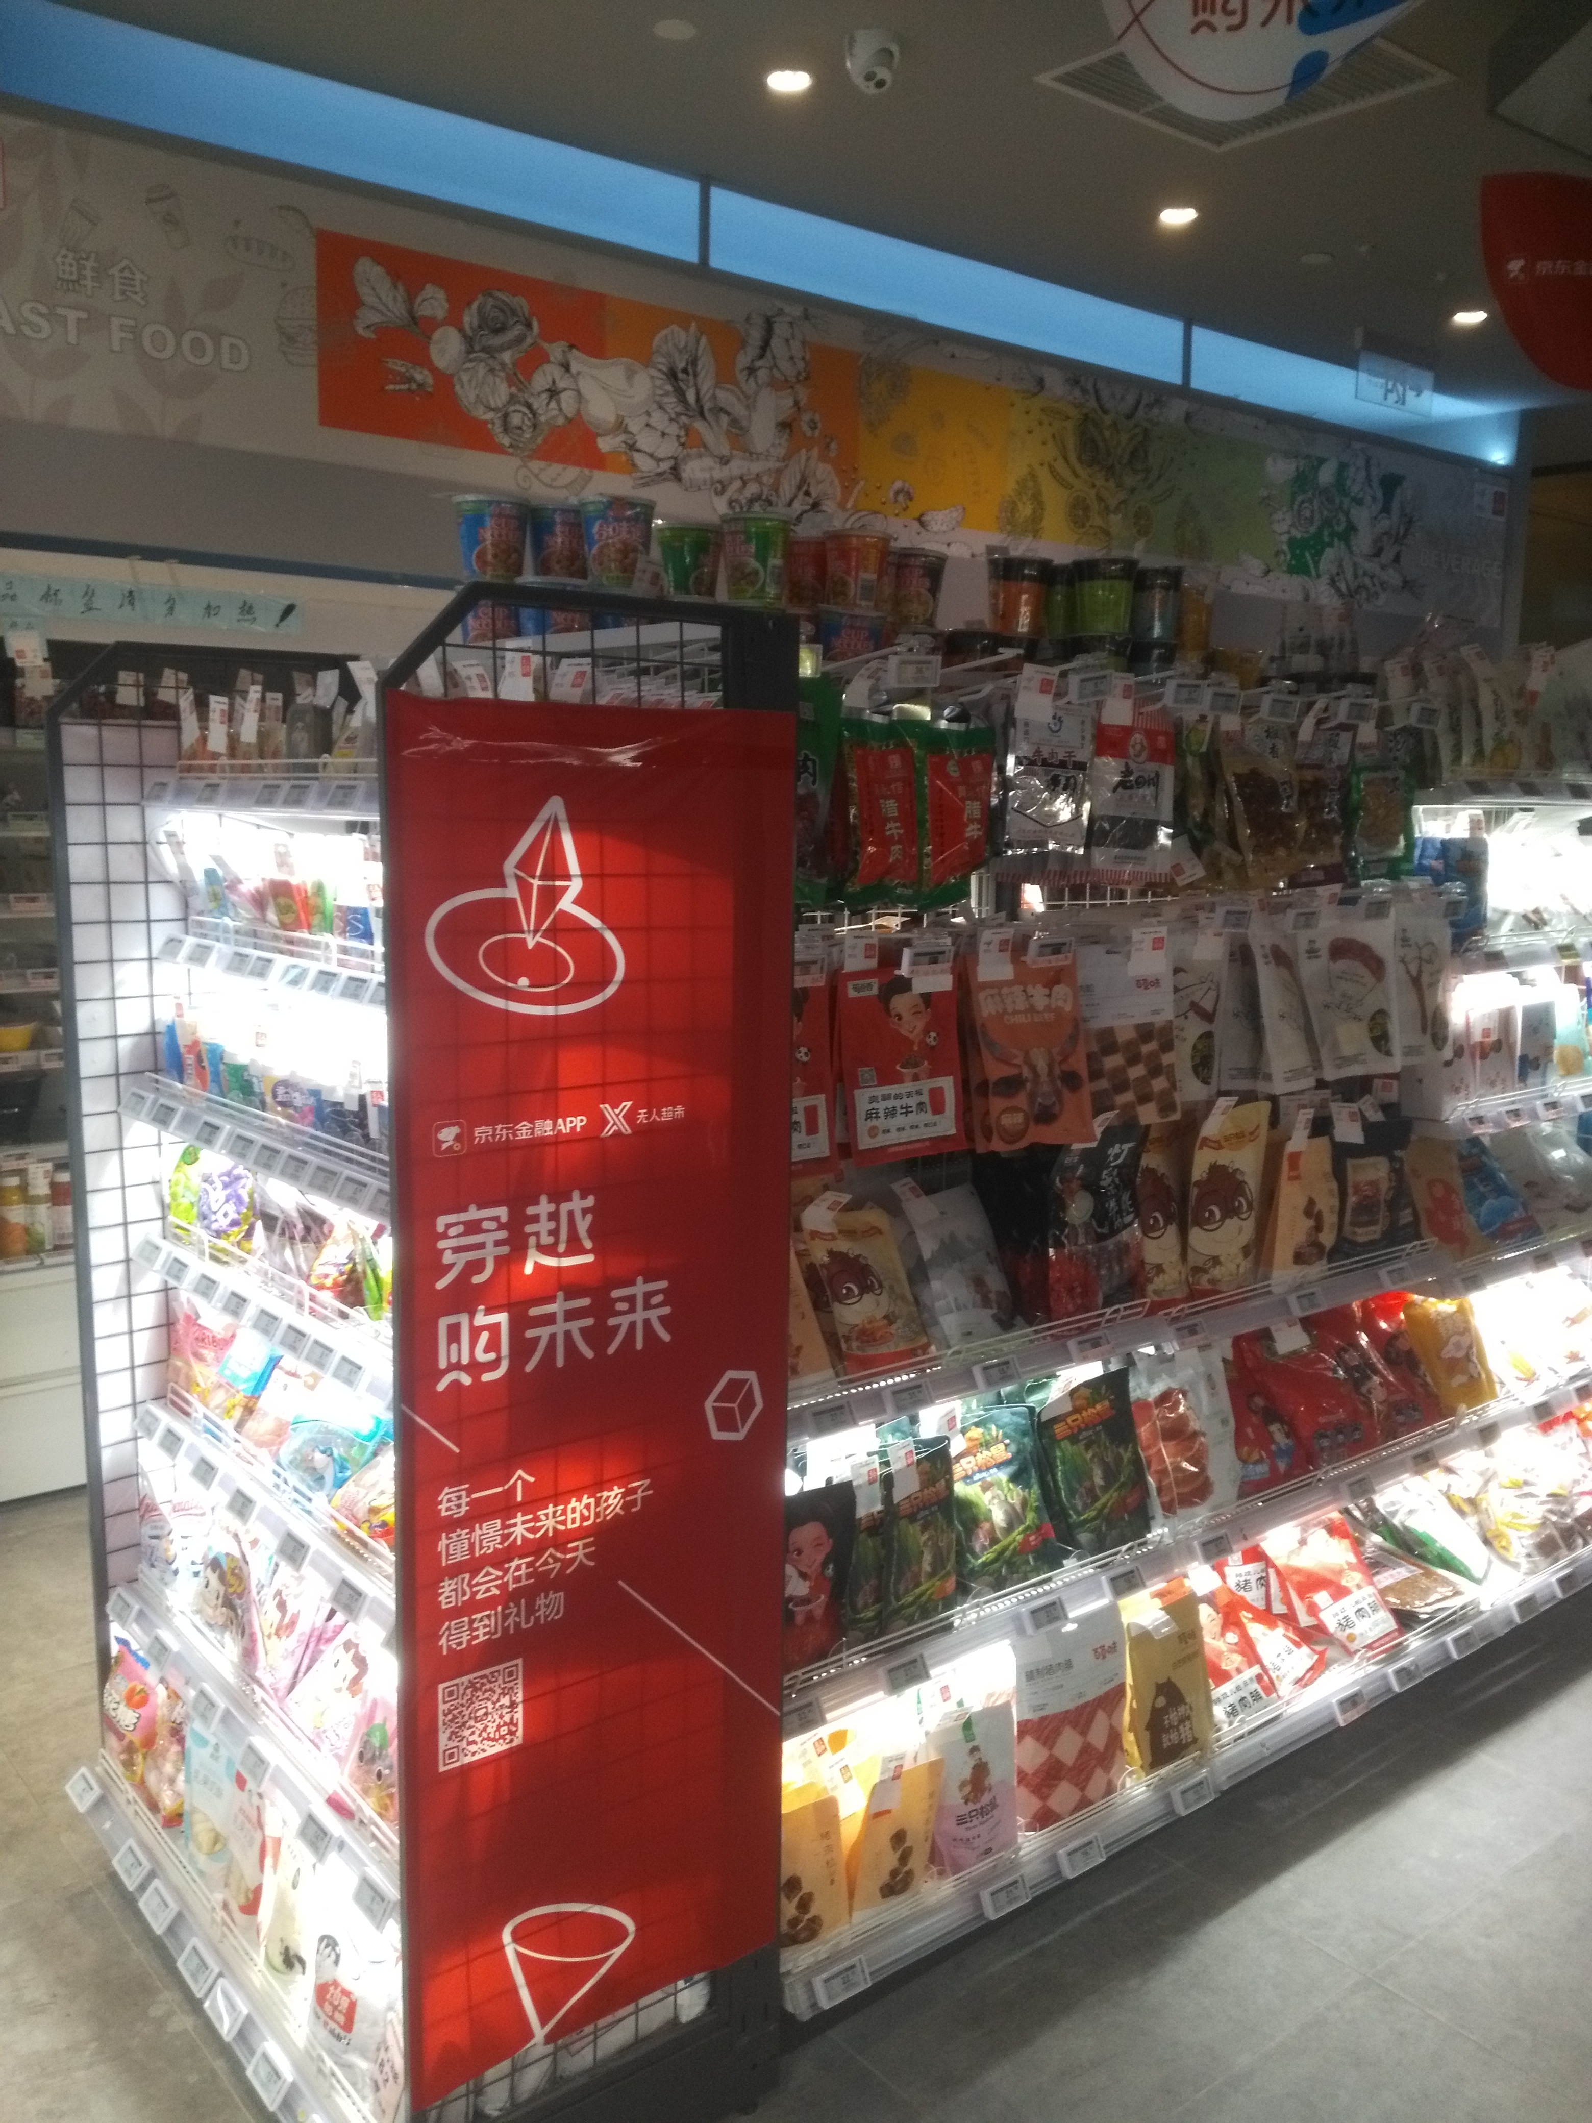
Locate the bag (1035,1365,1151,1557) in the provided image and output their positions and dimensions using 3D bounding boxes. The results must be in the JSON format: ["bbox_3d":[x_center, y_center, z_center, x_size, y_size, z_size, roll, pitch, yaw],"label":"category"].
[{"bbox_3d":[0.424,0.563,2.418,0.162,0.238,0.052,-7,0,-44],"label":"bag"}]

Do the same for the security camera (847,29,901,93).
[{"bbox_3d":[0.154,-1.995,3.420,0.107,0.095,0.107,-1,9,-10],"label":"security camera"}]

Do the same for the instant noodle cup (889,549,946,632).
[{"bbox_3d":[0.193,-0.743,2.700,0.097,0.109,0.097,1,9,0],"label":"instant noodle cup"}]

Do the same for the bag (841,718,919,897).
[{"bbox_3d":[0.088,-0.293,1.989,0.119,0.203,0.030,-6,9,-37],"label":"bag"}]

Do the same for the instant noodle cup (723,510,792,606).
[{"bbox_3d":[-0.053,-0.692,2.370,0.097,0.109,0.097,1,9,0],"label":"instant noodle cup"}]

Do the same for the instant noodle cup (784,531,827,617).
[{"bbox_3d":[0.021,-0.718,2.565,0.097,0.107,0.097,1,9,0],"label":"instant noodle cup"}]

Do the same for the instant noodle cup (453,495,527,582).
[{"bbox_3d":[-0.396,-0.671,2.231,0.097,0.107,0.097,1,9,0],"label":"instant noodle cup"}]

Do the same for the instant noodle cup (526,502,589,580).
[{"bbox_3d":[-0.316,-0.687,2.280,0.097,0.109,0.097,1,9,0],"label":"instant noodle cup"}]

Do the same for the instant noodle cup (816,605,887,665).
[{"bbox_3d":[0.080,-0.575,2.401,0.097,0.107,0.097,1,9,2],"label":"instant noodle cup"}]

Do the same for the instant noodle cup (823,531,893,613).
[{"bbox_3d":[0.089,-0.708,2.480,0.097,0.107,0.097,1,9,0],"label":"instant noodle cup"}]

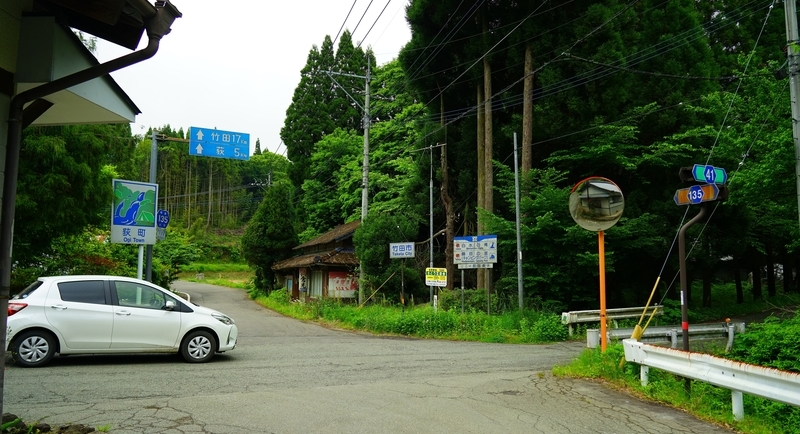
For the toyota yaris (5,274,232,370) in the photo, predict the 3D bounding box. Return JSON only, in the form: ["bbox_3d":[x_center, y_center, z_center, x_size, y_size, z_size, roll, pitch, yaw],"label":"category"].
[{"bbox_3d":[-5.008,1.851,9.870,3.945,1.500,1.695,6,-7,-27],"label":"toyota yaris"}]

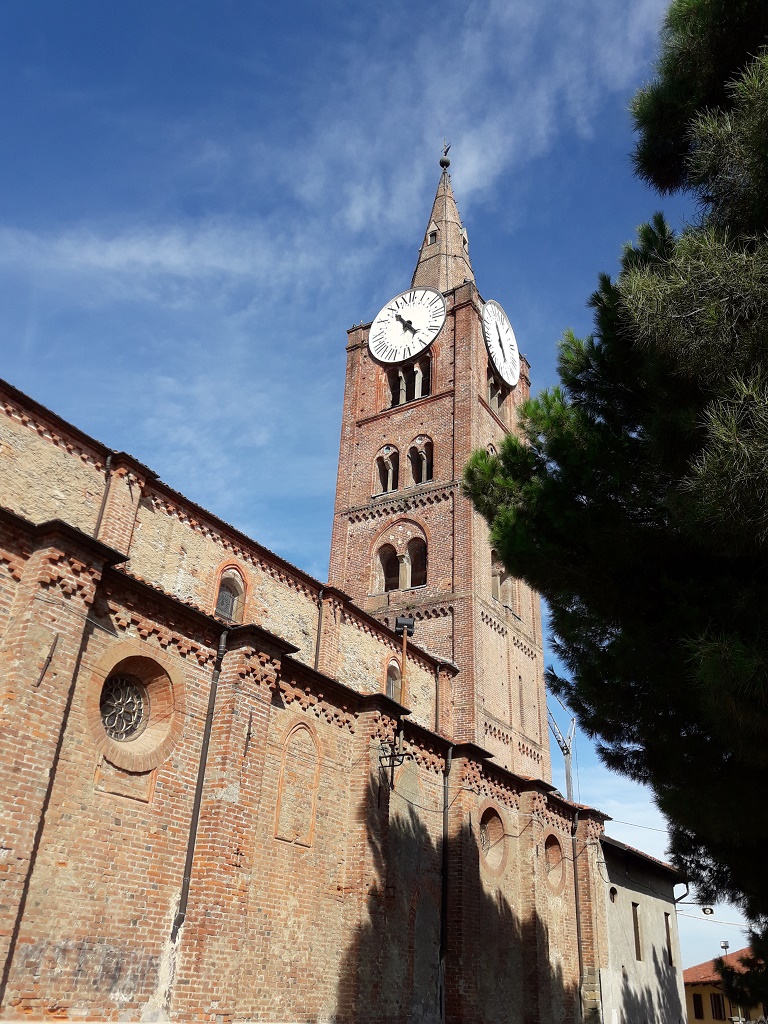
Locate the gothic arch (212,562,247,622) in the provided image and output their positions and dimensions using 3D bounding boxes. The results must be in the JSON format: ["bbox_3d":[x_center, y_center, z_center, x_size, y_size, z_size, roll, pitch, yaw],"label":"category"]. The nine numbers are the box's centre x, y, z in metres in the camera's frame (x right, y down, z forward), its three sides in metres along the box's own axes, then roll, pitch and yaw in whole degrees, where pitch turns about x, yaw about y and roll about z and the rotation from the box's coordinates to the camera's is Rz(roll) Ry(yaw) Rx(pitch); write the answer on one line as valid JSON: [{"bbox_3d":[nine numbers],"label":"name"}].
[{"bbox_3d":[-4.058,2.216,21.848,0.270,1.750,1.140,-15,-34,29],"label":"gothic arch"}]

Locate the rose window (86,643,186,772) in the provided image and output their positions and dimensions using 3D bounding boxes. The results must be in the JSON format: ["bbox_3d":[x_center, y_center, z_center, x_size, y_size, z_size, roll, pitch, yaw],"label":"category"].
[{"bbox_3d":[-3.849,2.987,12.651,0.380,1.950,1.950,-15,-34,29],"label":"rose window"}]

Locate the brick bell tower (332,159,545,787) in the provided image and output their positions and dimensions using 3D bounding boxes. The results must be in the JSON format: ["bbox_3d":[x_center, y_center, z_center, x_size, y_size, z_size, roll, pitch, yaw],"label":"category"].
[{"bbox_3d":[2.815,-2.079,40.996,7.300,47.000,7.300,-15,-34,29],"label":"brick bell tower"}]

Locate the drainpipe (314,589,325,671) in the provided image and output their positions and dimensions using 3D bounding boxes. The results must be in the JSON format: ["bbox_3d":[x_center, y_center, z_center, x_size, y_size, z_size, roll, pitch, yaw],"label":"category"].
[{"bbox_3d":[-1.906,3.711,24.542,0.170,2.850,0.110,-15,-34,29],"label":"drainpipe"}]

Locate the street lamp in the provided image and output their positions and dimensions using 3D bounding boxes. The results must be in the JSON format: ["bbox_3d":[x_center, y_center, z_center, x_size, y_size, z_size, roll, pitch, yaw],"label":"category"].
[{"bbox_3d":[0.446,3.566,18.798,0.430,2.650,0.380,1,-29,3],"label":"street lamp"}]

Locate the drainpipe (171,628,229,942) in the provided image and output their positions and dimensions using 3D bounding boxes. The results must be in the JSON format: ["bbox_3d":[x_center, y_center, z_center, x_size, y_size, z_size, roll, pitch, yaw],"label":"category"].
[{"bbox_3d":[-2.851,4.210,13.225,0.220,4.700,0.130,-15,-34,29],"label":"drainpipe"}]

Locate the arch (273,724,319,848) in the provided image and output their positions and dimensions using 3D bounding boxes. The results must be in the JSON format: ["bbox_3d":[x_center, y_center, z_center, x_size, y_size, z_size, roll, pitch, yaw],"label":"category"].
[{"bbox_3d":[-1.561,5.015,15.496,0.160,2.220,1.150,-15,-34,29],"label":"arch"}]

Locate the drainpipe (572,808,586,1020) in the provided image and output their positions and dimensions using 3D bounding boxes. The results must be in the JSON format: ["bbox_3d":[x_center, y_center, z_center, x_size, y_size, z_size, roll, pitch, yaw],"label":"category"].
[{"bbox_3d":[6.064,12.321,25.523,0.200,5.800,0.130,-15,-34,29],"label":"drainpipe"}]

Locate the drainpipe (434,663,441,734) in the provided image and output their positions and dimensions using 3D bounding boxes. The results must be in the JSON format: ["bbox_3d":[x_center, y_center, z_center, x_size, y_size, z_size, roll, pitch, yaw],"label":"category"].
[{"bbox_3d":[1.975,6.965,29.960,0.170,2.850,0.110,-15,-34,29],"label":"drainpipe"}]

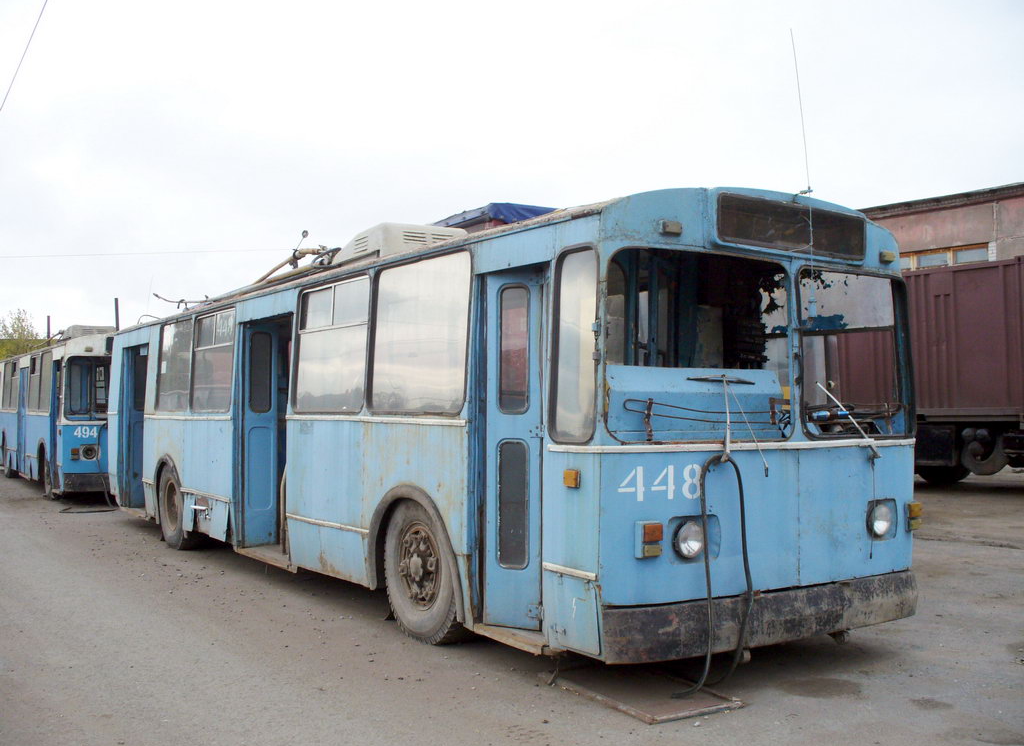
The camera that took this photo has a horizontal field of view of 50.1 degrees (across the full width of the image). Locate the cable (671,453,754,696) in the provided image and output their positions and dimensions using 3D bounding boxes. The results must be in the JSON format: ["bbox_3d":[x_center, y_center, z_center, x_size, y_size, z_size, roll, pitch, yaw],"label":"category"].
[{"bbox_3d":[1.096,1.102,5.979,0.410,1.340,0.330,1,-3,-32],"label":"cable"}]

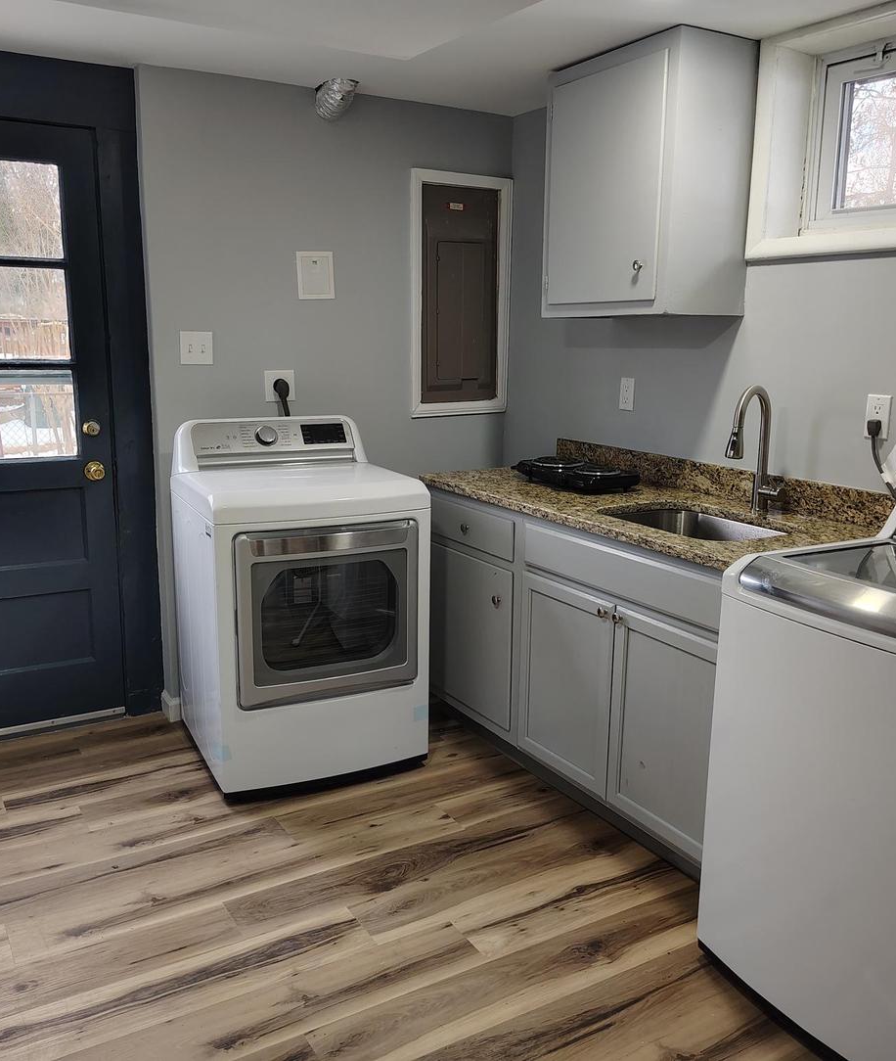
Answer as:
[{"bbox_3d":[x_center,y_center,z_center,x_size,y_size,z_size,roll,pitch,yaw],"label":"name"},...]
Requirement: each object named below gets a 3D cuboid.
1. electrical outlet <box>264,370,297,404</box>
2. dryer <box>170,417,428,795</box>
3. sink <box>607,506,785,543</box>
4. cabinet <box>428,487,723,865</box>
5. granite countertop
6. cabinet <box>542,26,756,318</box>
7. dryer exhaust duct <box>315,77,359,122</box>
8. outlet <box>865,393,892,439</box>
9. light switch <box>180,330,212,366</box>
[{"bbox_3d":[-0.618,-0.532,3.621,0.115,0.114,0.014,-6,13,-30],"label":"electrical outlet"},{"bbox_3d":[-0.511,0.197,3.324,0.686,1.110,0.714,-5,13,-25],"label":"dryer"},{"bbox_3d":[0.692,0.090,2.776,0.383,0.200,0.575,-6,13,-30],"label":"sink"},{"bbox_3d":[0.572,0.373,3.106,0.628,0.881,1.533,-6,13,-30],"label":"cabinet"},{"bbox_3d":[0.561,-0.123,3.014,0.651,0.128,1.592,-6,13,-30],"label":"granite countertop"},{"bbox_3d":[0.606,-1.076,3.094,0.326,0.780,0.616,-6,13,-30],"label":"cabinet"},{"bbox_3d":[-0.392,-1.501,3.421,0.133,0.115,0.150,-6,13,-30],"label":"dryer exhaust duct"},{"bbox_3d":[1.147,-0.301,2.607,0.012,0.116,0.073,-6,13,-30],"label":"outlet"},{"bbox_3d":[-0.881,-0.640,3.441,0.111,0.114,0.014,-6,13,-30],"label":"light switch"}]

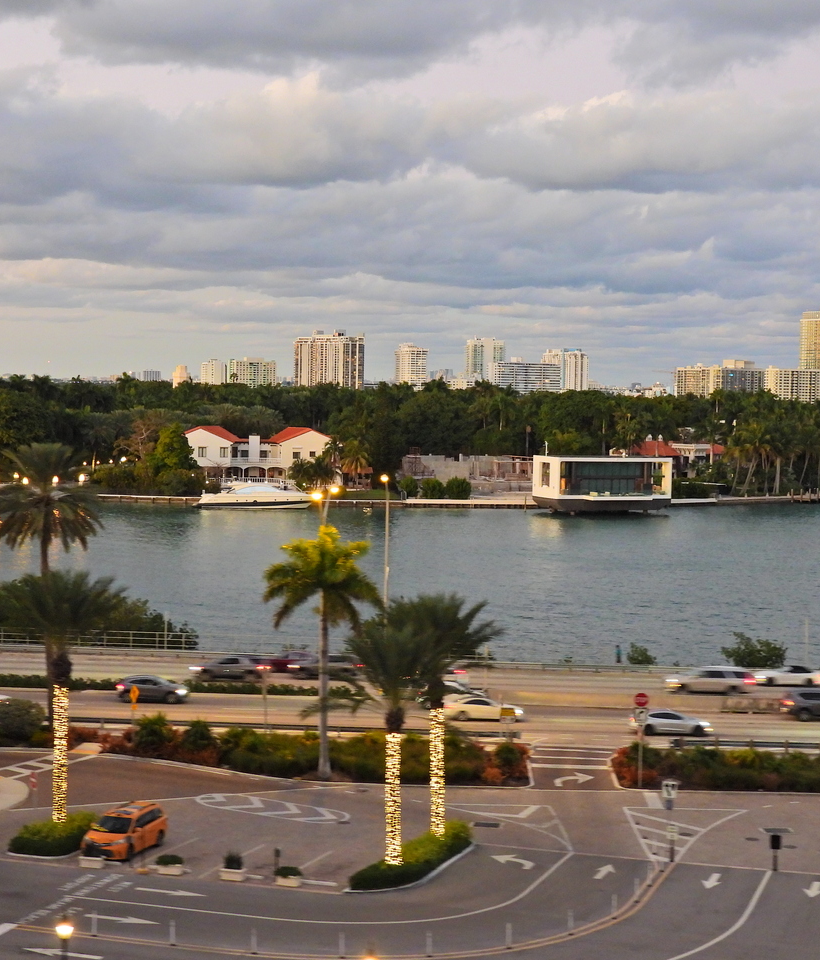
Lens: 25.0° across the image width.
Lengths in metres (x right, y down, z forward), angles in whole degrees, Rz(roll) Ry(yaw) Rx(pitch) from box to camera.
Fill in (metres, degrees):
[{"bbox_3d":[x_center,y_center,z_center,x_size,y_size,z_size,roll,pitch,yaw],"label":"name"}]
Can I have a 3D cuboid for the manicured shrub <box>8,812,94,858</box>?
[{"bbox_3d":[-15.299,15.586,82.044,2.900,0.850,4.900,2,3,23],"label":"manicured shrub"}]

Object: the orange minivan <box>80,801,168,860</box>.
[{"bbox_3d":[-12.362,15.092,80.200,1.990,1.790,5.100,2,3,17],"label":"orange minivan"}]

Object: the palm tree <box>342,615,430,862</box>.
[{"bbox_3d":[-0.744,10.895,74.813,3.700,10.100,3.700,1,3,0],"label":"palm tree"}]

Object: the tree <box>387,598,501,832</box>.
[{"bbox_3d":[1.415,10.693,80.534,5.300,11.462,5.300,1,3,0],"label":"tree"}]

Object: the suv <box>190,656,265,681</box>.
[{"bbox_3d":[-12.057,12.611,124.815,4.850,1.720,1.920,1,3,5],"label":"suv"}]

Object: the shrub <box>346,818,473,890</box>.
[{"bbox_3d":[0.409,15.515,76.301,2.100,0.720,9.800,2,3,24],"label":"shrub"}]

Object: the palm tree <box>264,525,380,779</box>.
[{"bbox_3d":[-4.447,8.695,94.500,5.900,12.900,5.900,1,3,0],"label":"palm tree"}]

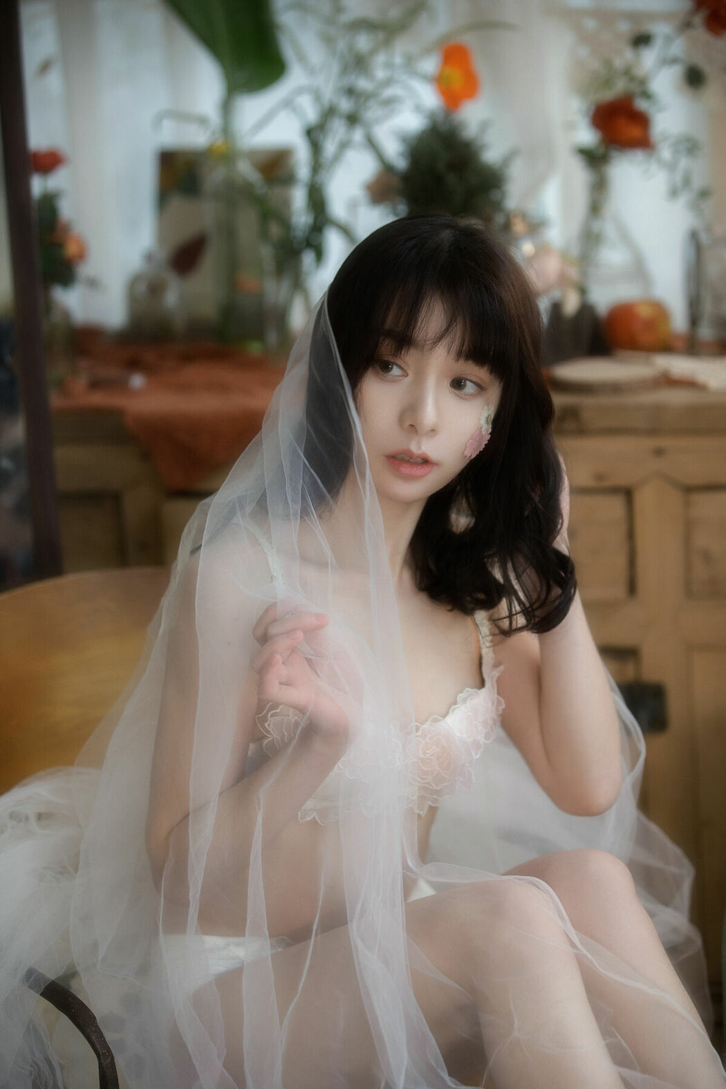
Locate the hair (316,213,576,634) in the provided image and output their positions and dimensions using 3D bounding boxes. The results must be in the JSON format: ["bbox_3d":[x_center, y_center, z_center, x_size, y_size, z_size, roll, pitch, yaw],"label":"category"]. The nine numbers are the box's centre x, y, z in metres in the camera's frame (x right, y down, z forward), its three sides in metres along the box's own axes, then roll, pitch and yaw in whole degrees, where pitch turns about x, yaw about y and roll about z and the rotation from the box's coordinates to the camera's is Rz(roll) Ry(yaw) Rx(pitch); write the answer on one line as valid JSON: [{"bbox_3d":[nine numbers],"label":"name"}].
[{"bbox_3d":[0.063,-0.104,2.110,0.225,0.335,0.245,2,14,-2],"label":"hair"}]

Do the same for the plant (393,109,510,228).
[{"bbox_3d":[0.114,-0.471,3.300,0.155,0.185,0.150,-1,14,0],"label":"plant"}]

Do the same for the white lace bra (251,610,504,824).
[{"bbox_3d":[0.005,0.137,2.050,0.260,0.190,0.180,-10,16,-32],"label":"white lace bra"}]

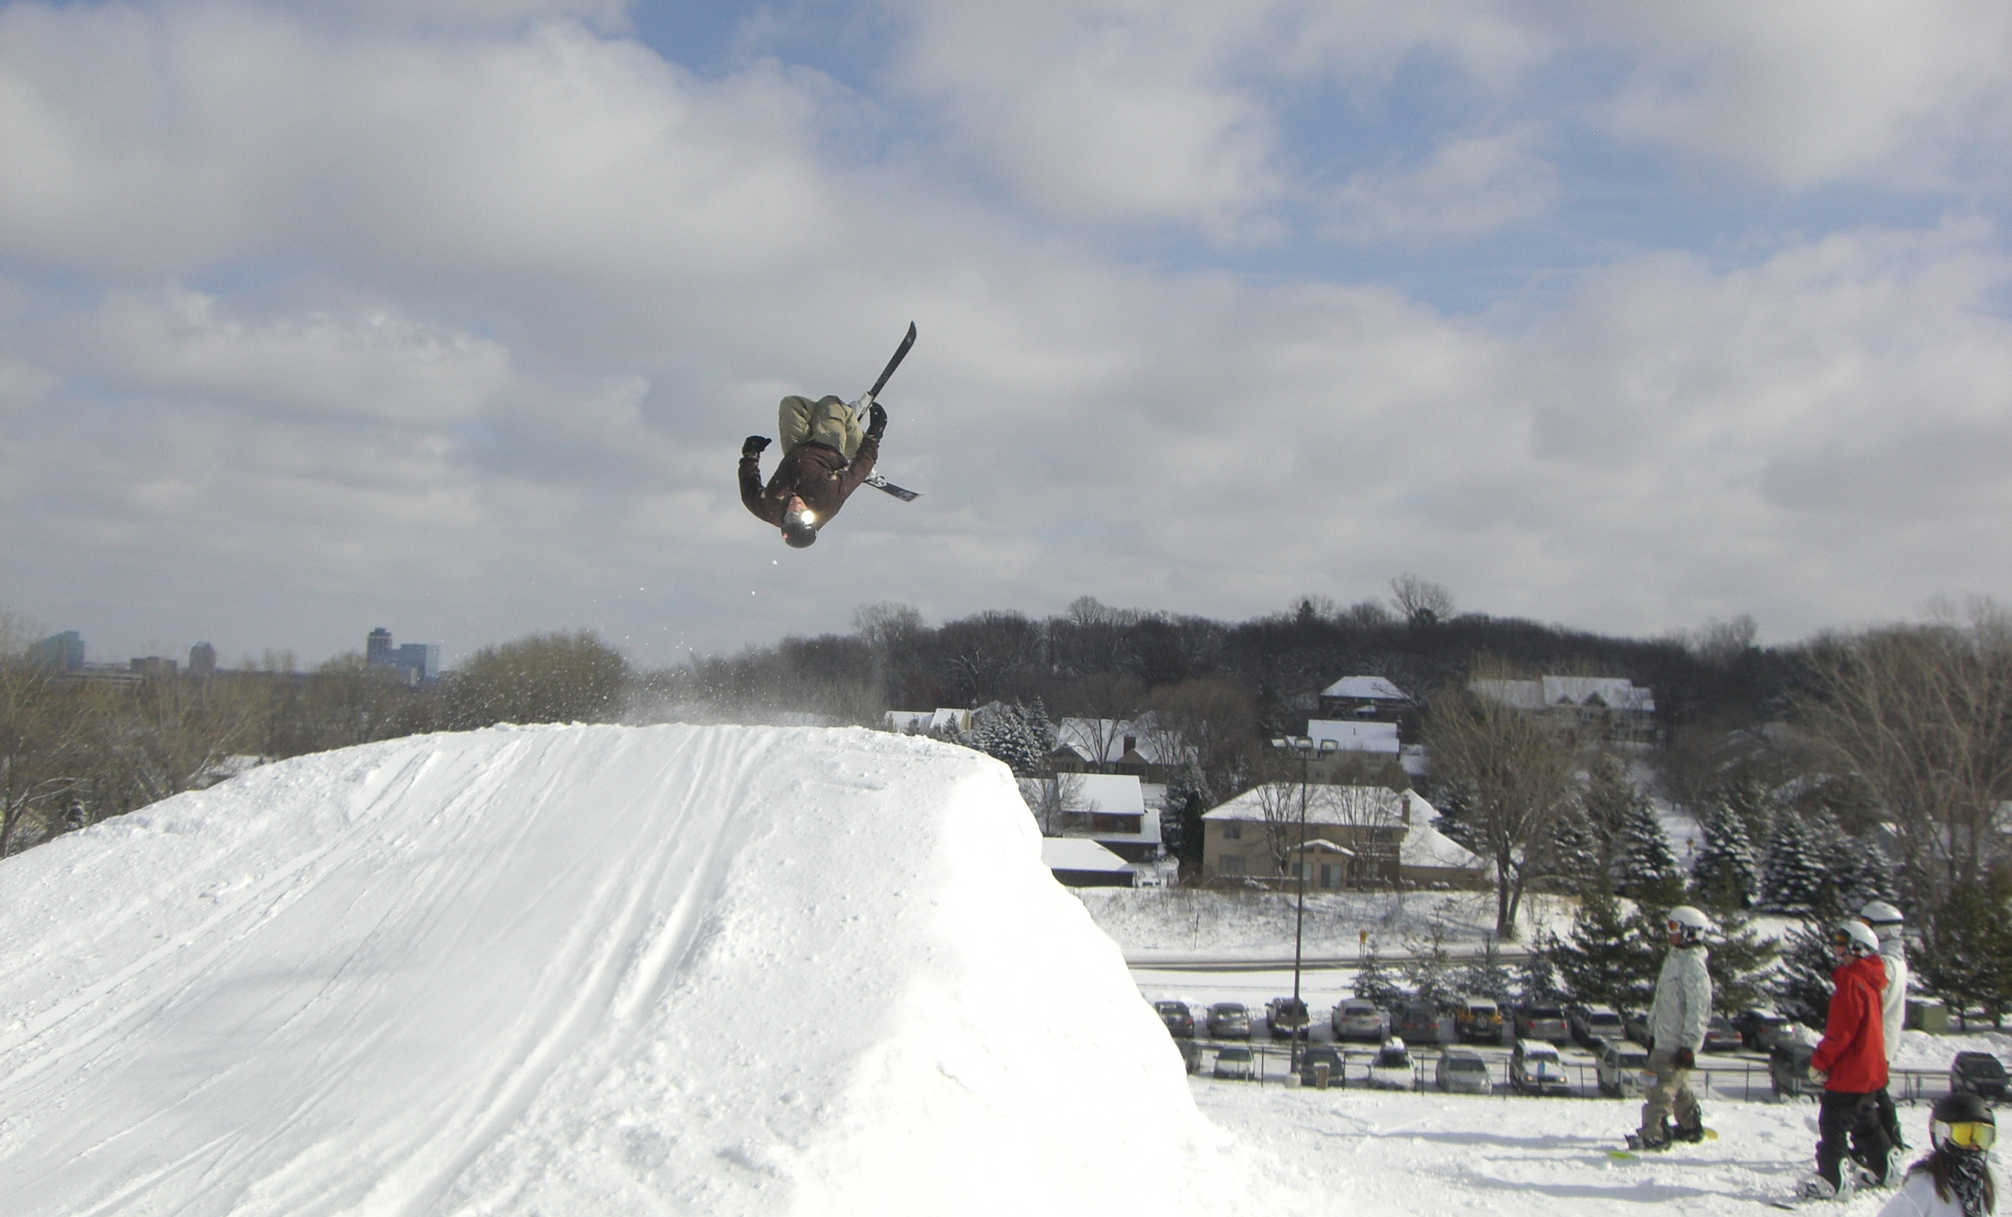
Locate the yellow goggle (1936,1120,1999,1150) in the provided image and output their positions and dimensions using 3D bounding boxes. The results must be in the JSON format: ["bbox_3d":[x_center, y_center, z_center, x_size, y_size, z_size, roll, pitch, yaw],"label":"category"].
[{"bbox_3d":[3.609,1.976,8.300,0.190,0.110,0.150,2,-2,-3],"label":"yellow goggle"}]

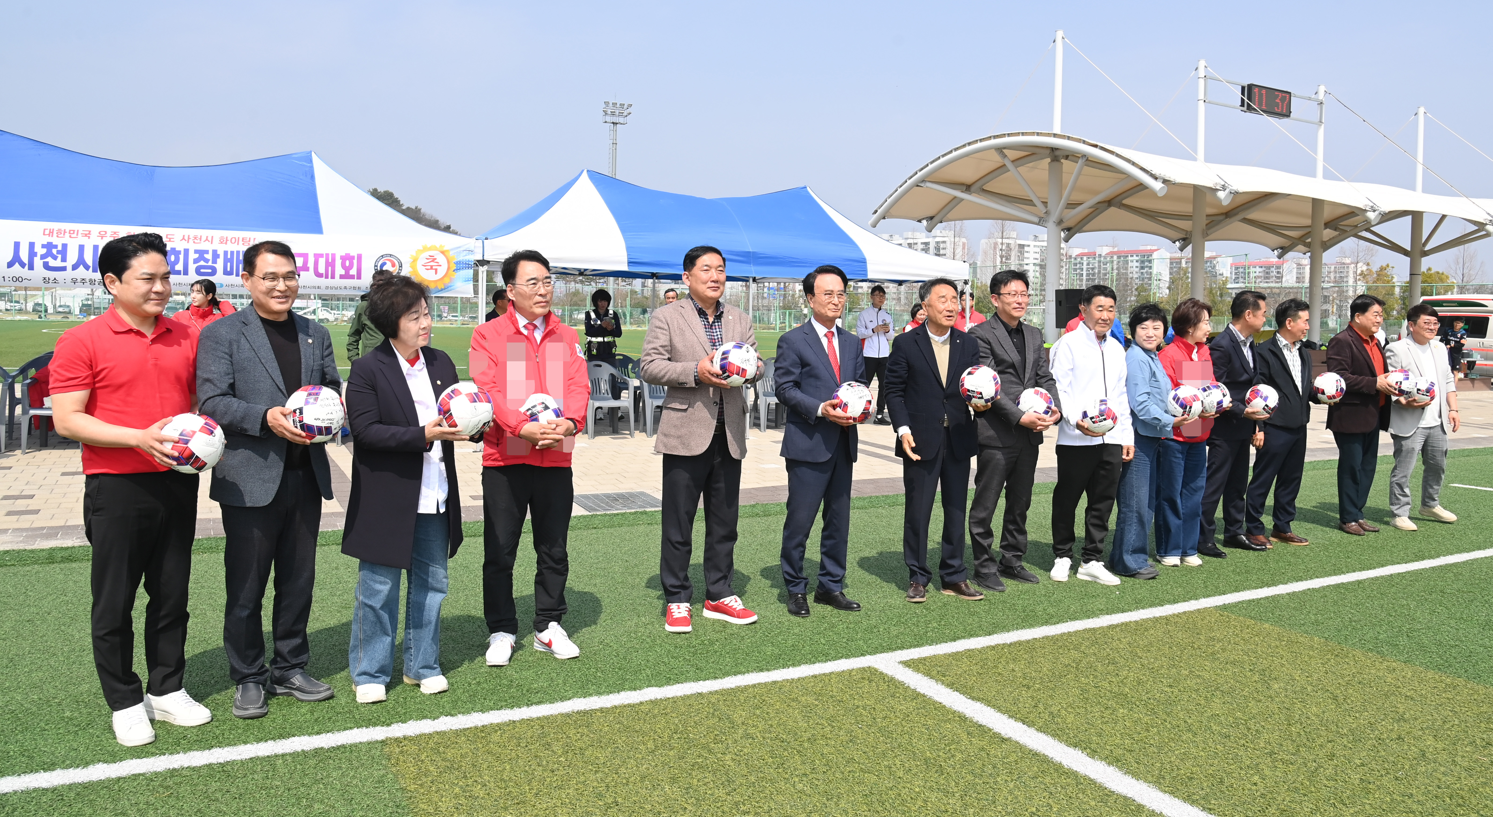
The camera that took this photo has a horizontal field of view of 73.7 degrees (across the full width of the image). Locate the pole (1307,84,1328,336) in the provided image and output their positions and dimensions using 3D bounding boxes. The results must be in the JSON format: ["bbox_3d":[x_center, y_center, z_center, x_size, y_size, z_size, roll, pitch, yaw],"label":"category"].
[{"bbox_3d":[15.418,-4.852,26.912,0.320,7.600,0.320,-3,5,-27],"label":"pole"}]

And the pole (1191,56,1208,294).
[{"bbox_3d":[10.974,-4.565,24.239,0.300,7.600,0.300,-1,6,-26],"label":"pole"}]

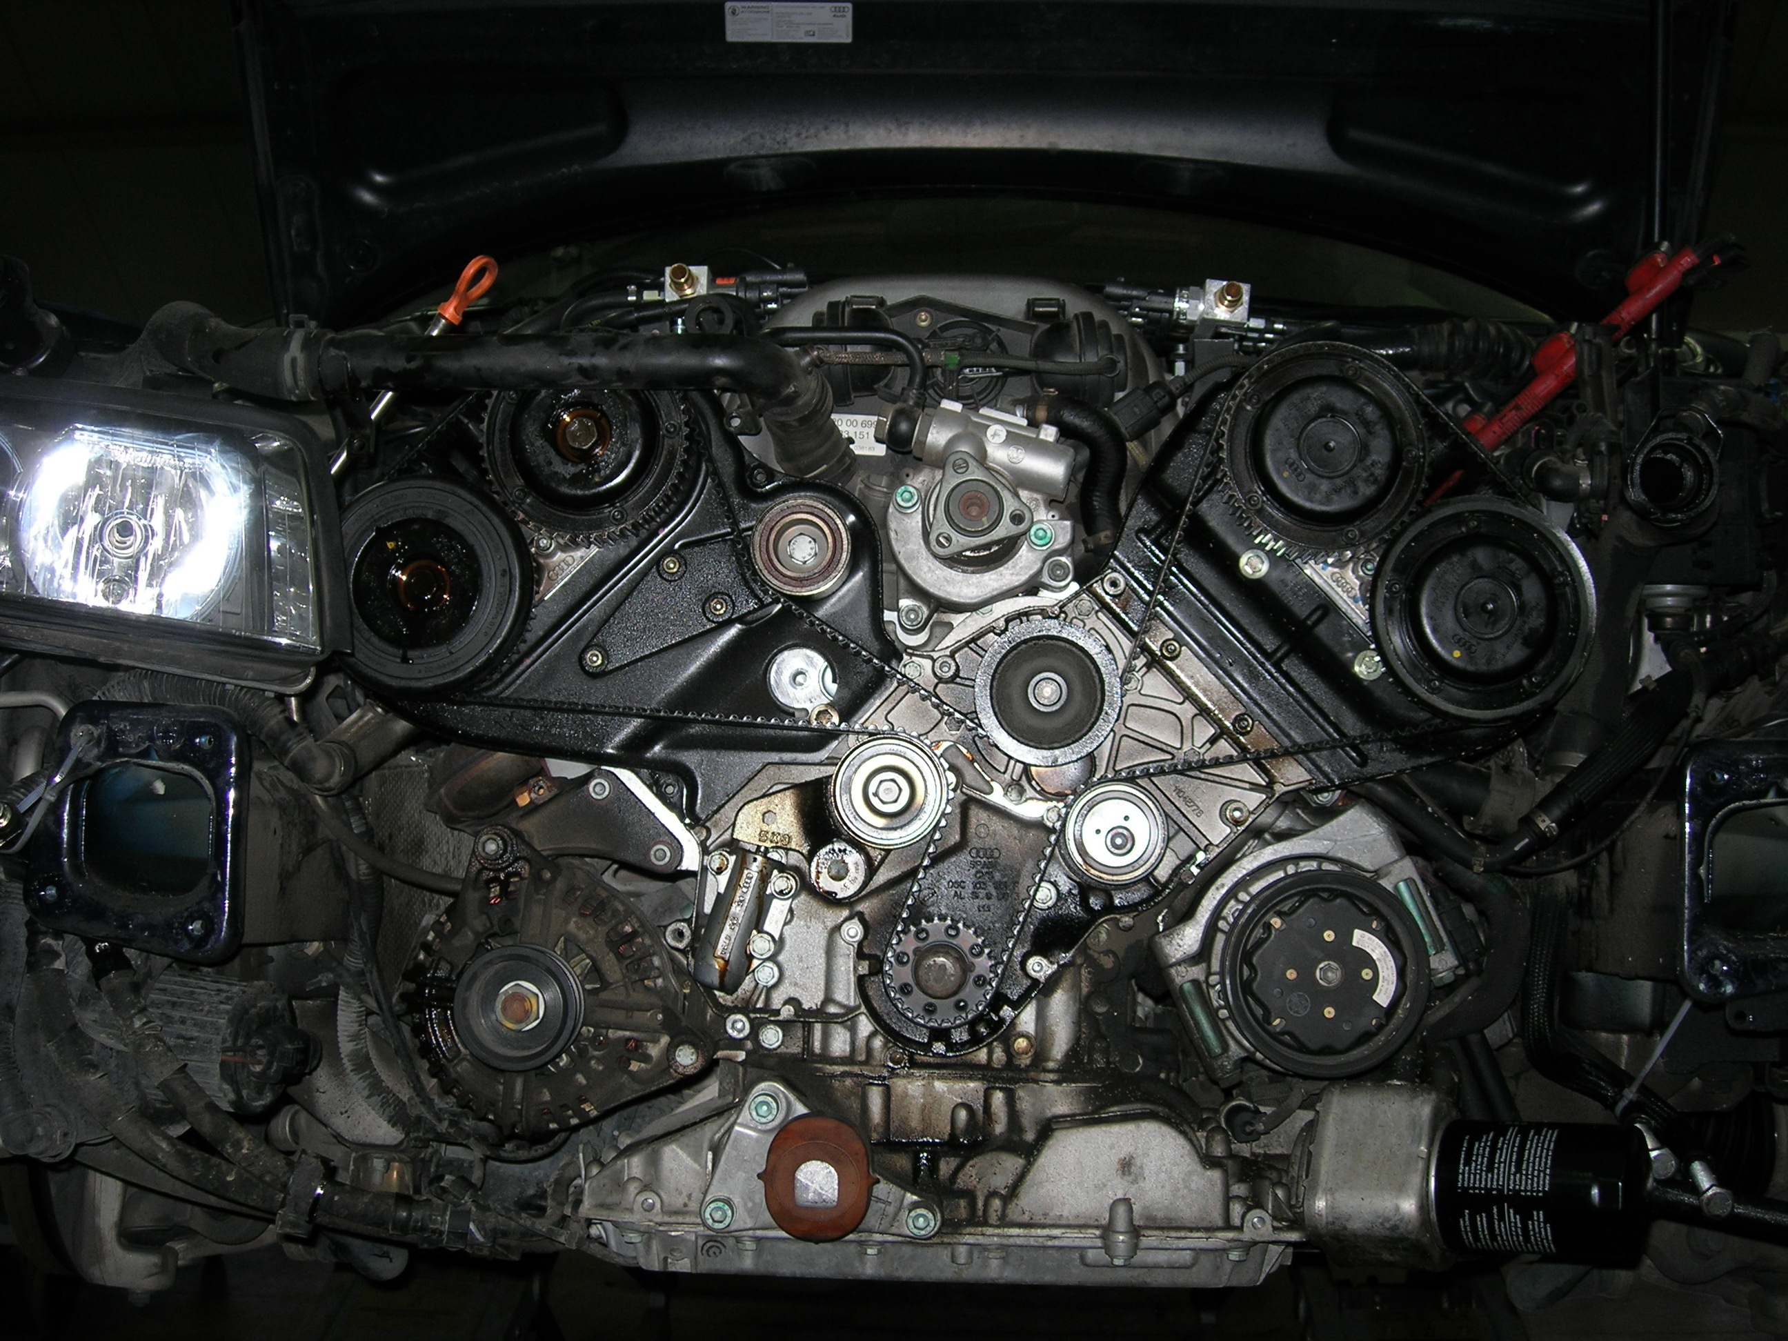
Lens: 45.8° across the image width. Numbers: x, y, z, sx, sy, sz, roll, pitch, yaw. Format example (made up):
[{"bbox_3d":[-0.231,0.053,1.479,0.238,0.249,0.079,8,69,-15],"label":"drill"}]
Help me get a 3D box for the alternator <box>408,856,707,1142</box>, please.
[{"bbox_3d":[-0.193,0.191,1.262,0.169,0.163,0.175,1,-4,1],"label":"alternator"}]

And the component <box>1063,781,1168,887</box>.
[{"bbox_3d":[0.129,0.096,1.235,0.060,0.060,0.035,1,-4,1],"label":"component"}]

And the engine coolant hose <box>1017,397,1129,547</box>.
[{"bbox_3d":[0.108,-0.120,1.270,0.064,0.092,0.048,1,-4,1],"label":"engine coolant hose"}]

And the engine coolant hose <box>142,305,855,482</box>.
[{"bbox_3d":[-0.219,-0.155,1.190,0.385,0.100,0.150,1,-4,1],"label":"engine coolant hose"}]

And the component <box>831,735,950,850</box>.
[{"bbox_3d":[-0.002,0.071,1.232,0.067,0.067,0.036,1,-4,1],"label":"component"}]

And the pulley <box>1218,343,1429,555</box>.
[{"bbox_3d":[0.248,-0.128,1.228,0.119,0.119,0.045,1,-4,1],"label":"pulley"}]

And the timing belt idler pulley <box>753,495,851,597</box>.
[{"bbox_3d":[-0.054,-0.073,1.232,0.058,0.060,0.036,1,-4,1],"label":"timing belt idler pulley"}]

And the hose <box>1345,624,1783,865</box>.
[{"bbox_3d":[0.387,0.046,1.220,0.236,0.135,0.160,1,-4,1],"label":"hose"}]

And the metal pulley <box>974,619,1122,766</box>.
[{"bbox_3d":[0.090,0.013,1.237,0.085,0.085,0.034,1,-4,1],"label":"metal pulley"}]

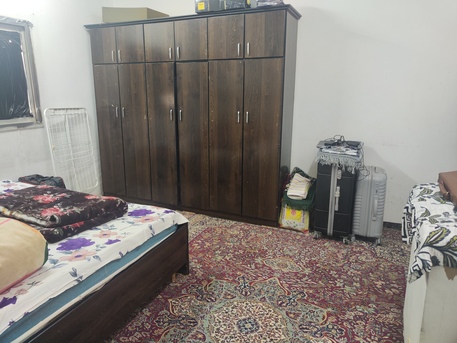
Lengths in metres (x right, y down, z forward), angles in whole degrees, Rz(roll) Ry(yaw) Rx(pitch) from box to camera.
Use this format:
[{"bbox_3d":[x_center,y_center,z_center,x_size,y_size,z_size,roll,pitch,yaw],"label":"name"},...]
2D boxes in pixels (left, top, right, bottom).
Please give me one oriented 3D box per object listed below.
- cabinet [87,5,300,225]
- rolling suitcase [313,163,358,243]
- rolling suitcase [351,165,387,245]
[{"bbox_3d":[-0.493,-0.619,3.705,2.451,2.105,0.507,7,15,24],"label":"cabinet"},{"bbox_3d":[1.061,0.230,3.103,0.329,0.772,0.493,7,15,24],"label":"rolling suitcase"},{"bbox_3d":[1.364,0.302,3.055,0.248,0.662,0.447,7,15,24],"label":"rolling suitcase"}]

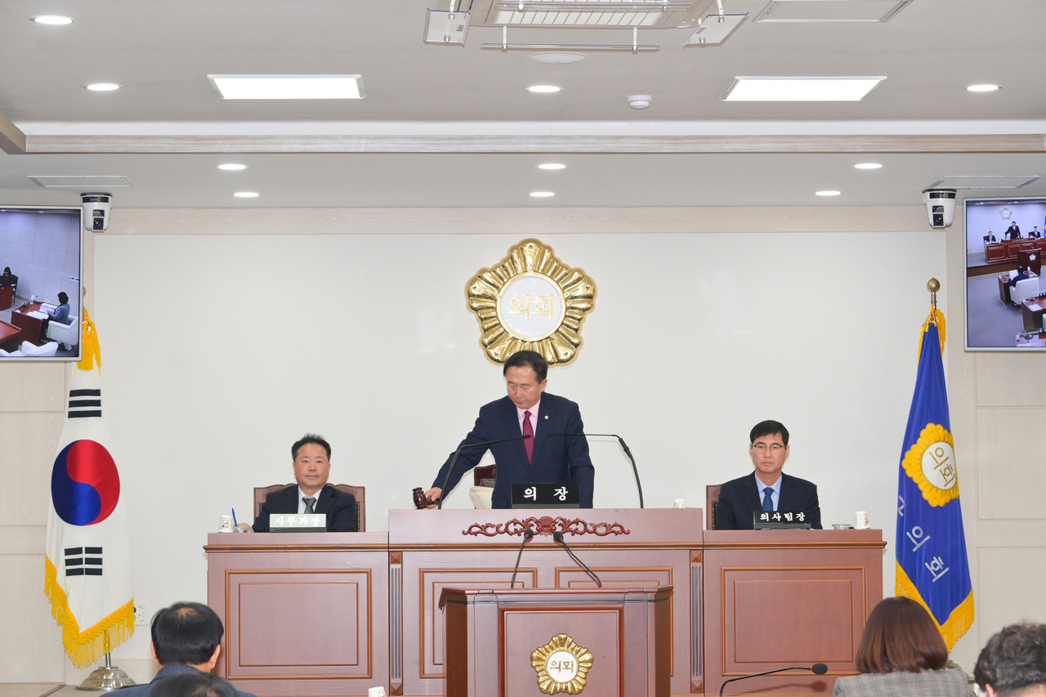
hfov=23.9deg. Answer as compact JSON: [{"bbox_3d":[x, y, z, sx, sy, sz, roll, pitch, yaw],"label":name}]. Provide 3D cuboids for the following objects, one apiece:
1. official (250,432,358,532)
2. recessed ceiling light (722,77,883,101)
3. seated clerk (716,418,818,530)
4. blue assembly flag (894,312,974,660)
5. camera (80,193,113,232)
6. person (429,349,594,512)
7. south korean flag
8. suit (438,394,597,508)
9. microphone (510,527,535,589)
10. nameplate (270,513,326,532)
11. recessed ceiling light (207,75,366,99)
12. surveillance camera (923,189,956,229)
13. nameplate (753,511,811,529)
[{"bbox_3d":[-0.971,0.990,11.050,0.520,1.216,0.700,0,-3,-2],"label":"official"},{"bbox_3d":[1.122,-1.060,9.954,0.600,0.050,0.600,0,-3,-2],"label":"recessed ceiling light"},{"bbox_3d":[1.100,0.956,11.100,0.500,1.278,0.700,0,-3,-2],"label":"seated clerk"},{"bbox_3d":[2.089,0.670,12.560,0.390,1.727,0.250,0,-3,-2],"label":"blue assembly flag"},{"bbox_3d":[-2.108,-0.673,12.203,0.165,0.193,0.170,0,-3,-10],"label":"camera"},{"bbox_3d":[-0.057,0.816,11.176,0.750,1.620,0.500,0,-3,-2],"label":"person"},{"bbox_3d":[-2.107,0.686,11.980,0.430,1.710,0.280,0,-3,-2],"label":"south korean flag"},{"bbox_3d":[-0.038,0.584,10.900,0.720,0.780,0.420,0,-3,-2],"label":"suit"},{"bbox_3d":[-0.002,0.785,9.200,0.092,0.235,0.190,-1,-3,7],"label":"microphone"},{"bbox_3d":[-0.981,0.759,10.770,0.243,0.080,0.055,0,-3,-2],"label":"nameplate"},{"bbox_3d":[-0.949,-1.056,10.004,0.605,0.050,0.605,0,-3,-2],"label":"recessed ceiling light"},{"bbox_3d":[2.069,-0.694,12.246,0.165,0.193,0.170,-1,-3,8],"label":"surveillance camera"},{"bbox_3d":[1.137,0.753,10.819,0.247,0.084,0.065,0,-3,2],"label":"nameplate"}]

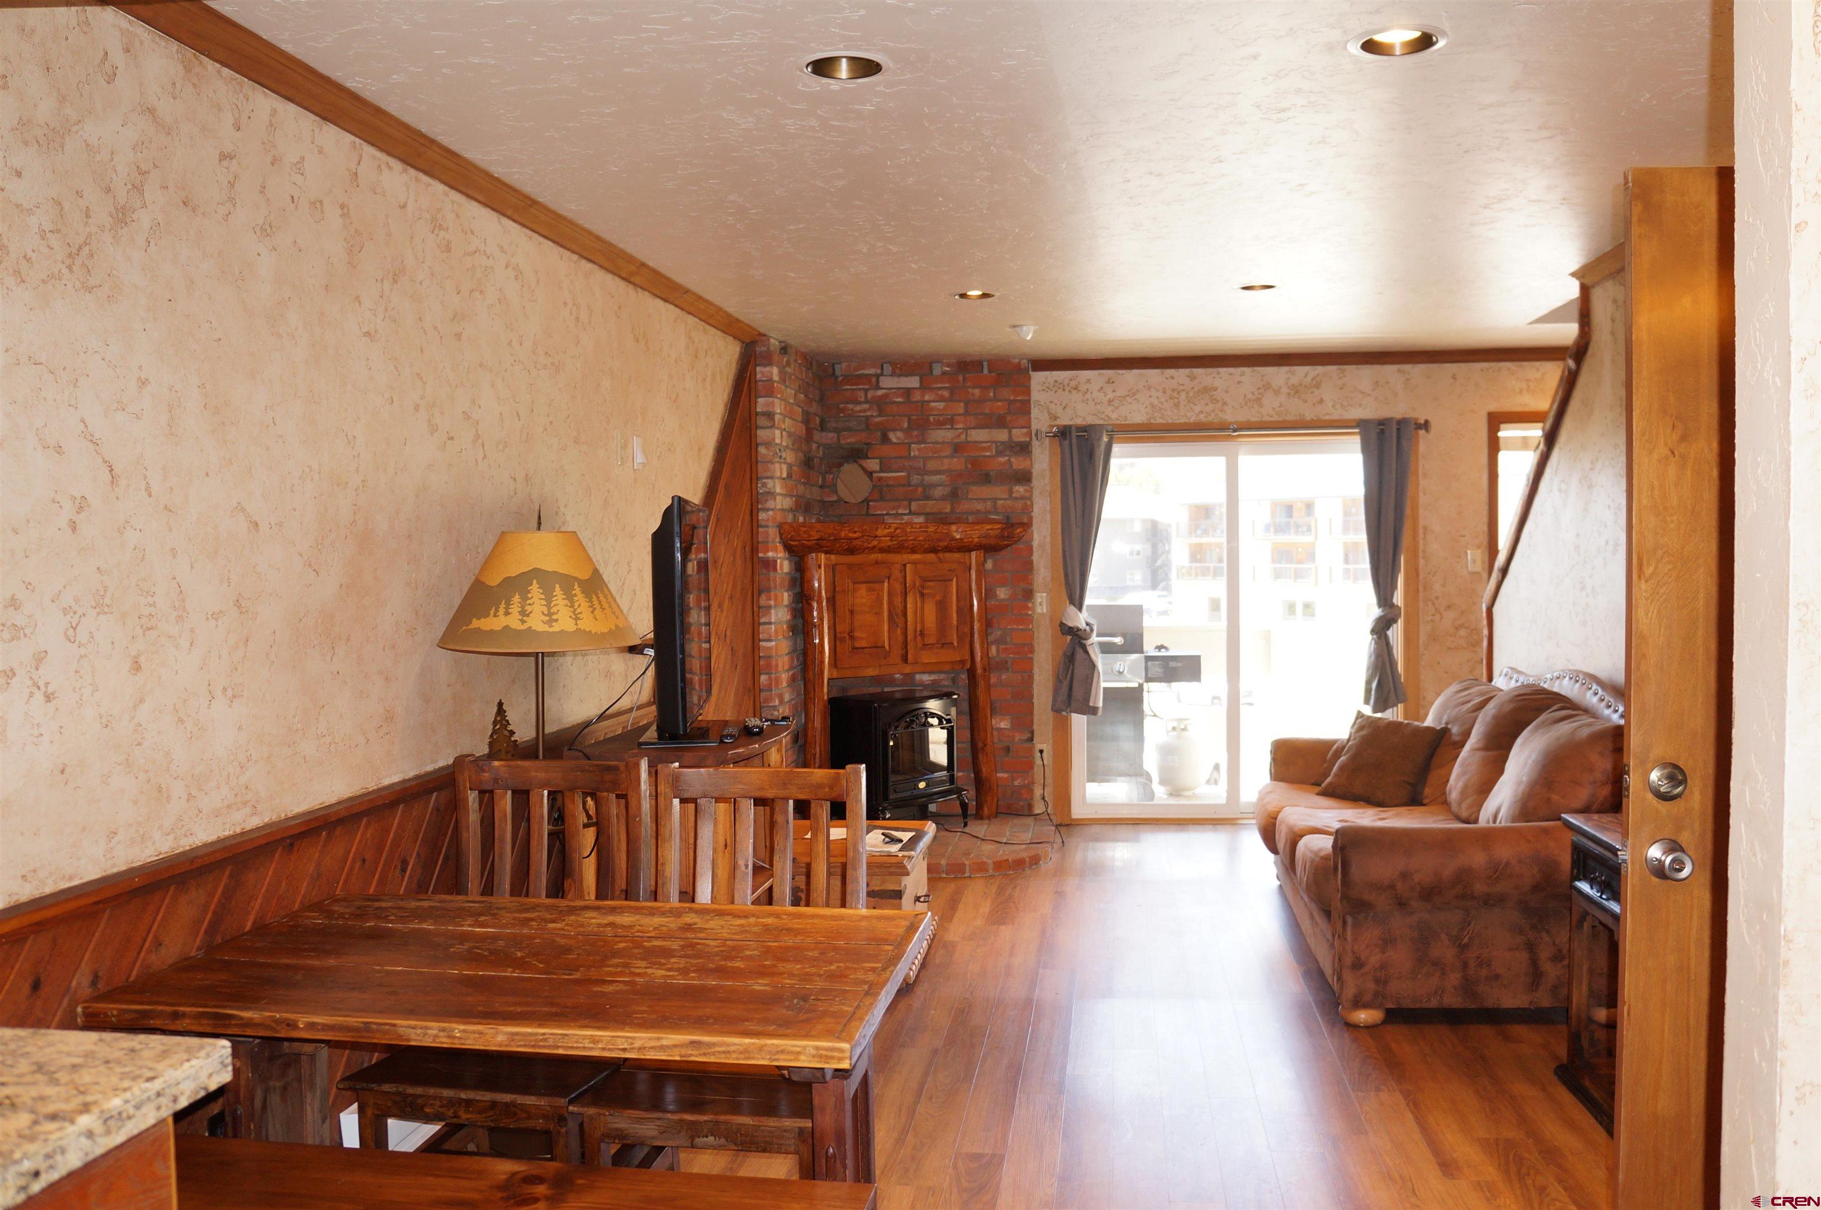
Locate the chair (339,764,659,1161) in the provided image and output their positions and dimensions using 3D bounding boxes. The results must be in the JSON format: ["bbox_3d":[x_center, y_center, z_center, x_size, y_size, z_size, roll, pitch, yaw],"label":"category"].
[{"bbox_3d":[-0.822,0.840,2.848,0.460,1.010,0.520,0,2,11],"label":"chair"}]

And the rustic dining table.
[{"bbox_3d":[-0.609,0.976,2.403,1.205,0.770,0.710,0,2,10],"label":"rustic dining table"}]

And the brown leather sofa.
[{"bbox_3d":[1.847,0.729,5.062,1.030,0.970,1.920,-1,2,8],"label":"brown leather sofa"}]

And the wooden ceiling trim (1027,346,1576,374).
[{"bbox_3d":[1.962,-1.238,7.143,2.686,0.063,0.040,-1,2,3],"label":"wooden ceiling trim"}]

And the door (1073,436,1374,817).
[{"bbox_3d":[1.669,0.138,7.284,1.669,1.971,0.100,-1,2,3],"label":"door"}]

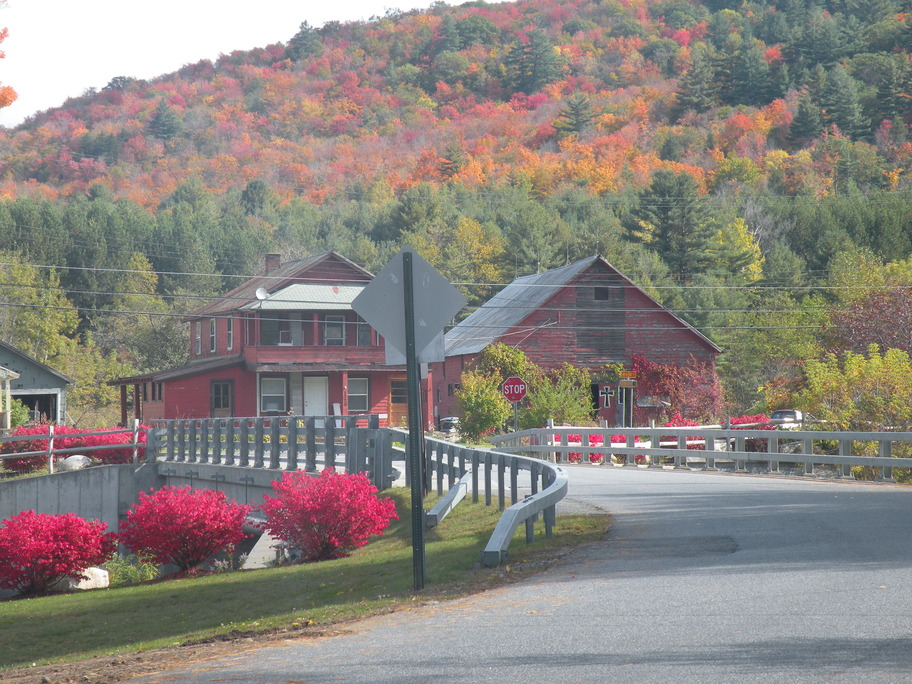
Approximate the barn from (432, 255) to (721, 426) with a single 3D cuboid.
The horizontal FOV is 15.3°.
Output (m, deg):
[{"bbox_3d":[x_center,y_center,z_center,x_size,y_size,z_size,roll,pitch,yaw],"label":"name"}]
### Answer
[{"bbox_3d":[4.420,0.560,150.800,10.200,7.700,20.500,0,-1,-8],"label":"barn"}]

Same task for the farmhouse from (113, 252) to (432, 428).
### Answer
[{"bbox_3d":[-7.840,0.180,138.800,10.800,7.400,13.800,0,-1,-14],"label":"farmhouse"}]

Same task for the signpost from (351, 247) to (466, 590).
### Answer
[{"bbox_3d":[-0.377,0.674,30.380,1.035,3.070,0.090,-2,-1,0],"label":"signpost"}]

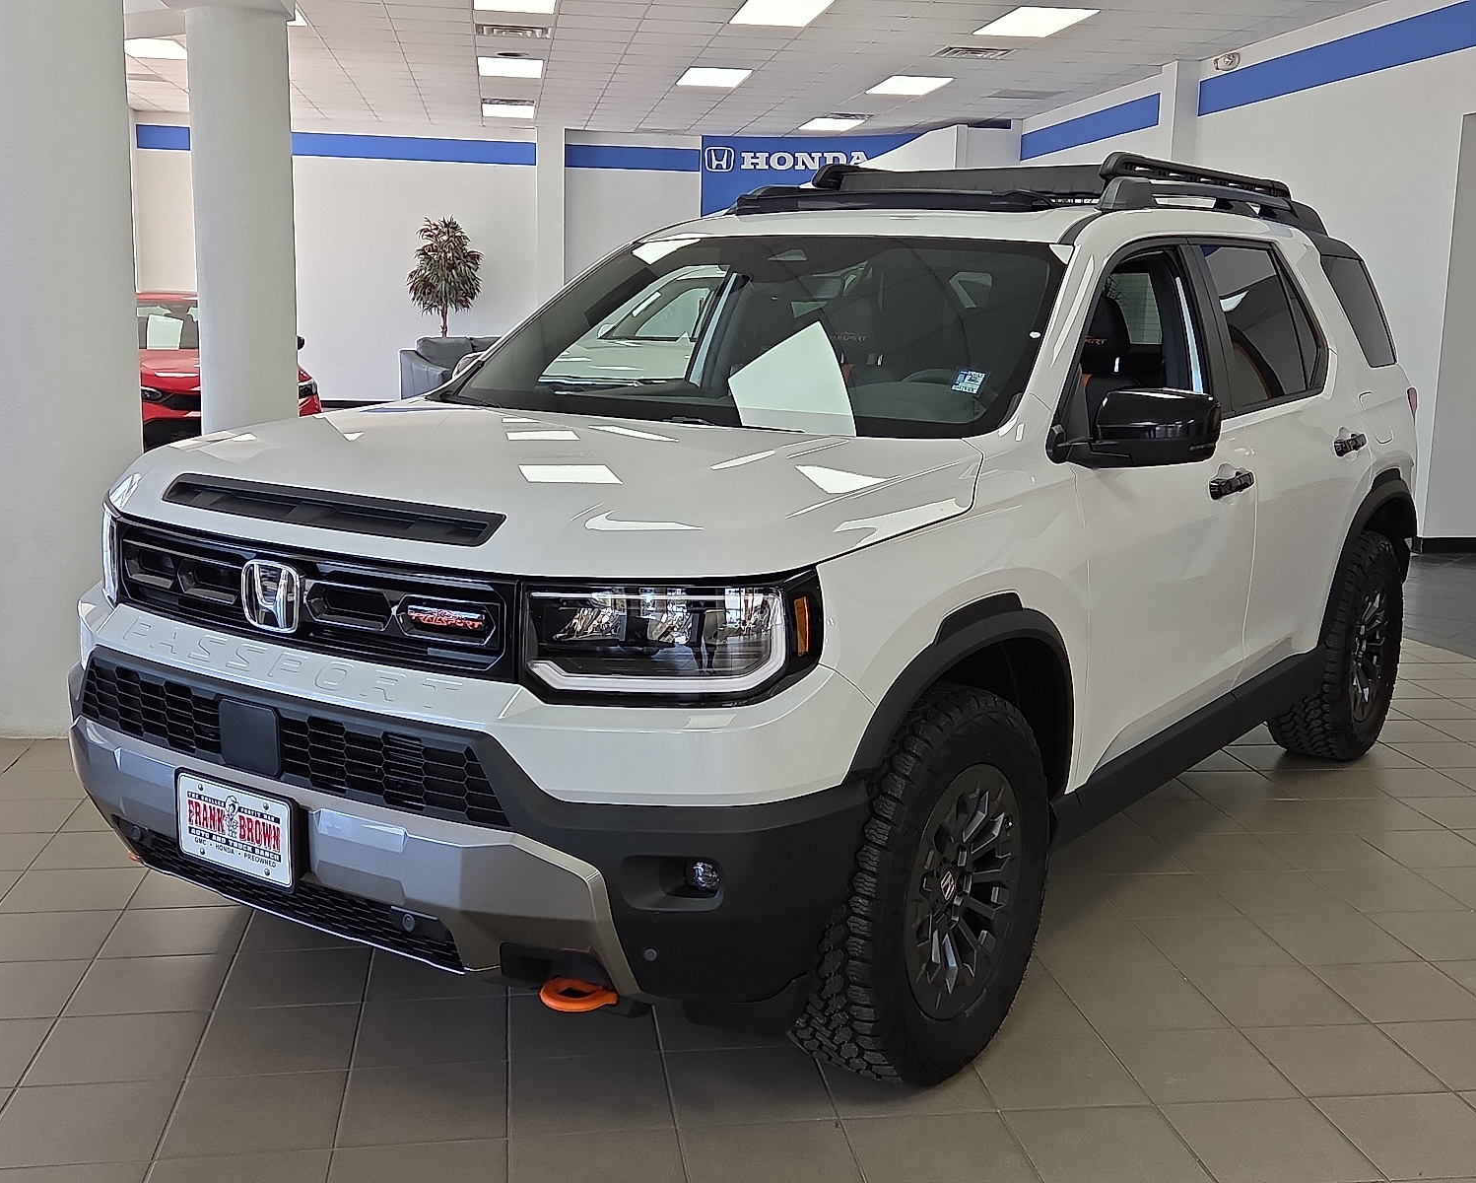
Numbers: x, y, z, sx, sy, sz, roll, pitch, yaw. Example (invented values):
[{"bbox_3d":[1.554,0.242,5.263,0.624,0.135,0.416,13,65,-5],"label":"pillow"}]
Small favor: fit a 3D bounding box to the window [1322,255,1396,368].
[{"bbox_3d":[2.088,-0.937,5.381,0.050,0.376,0.590,-14,-1,37],"label":"window"}]

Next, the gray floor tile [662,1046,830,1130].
[{"bbox_3d":[0.020,0.952,3.046,0.300,0.010,0.292,0,11,-8],"label":"gray floor tile"}]

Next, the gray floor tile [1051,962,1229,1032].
[{"bbox_3d":[0.879,0.898,3.482,0.300,0.010,0.296,0,11,-8],"label":"gray floor tile"}]

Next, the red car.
[{"bbox_3d":[-4.922,-1.887,13.756,1.820,1.415,4.640,-5,12,-29],"label":"red car"}]

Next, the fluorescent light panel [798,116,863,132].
[{"bbox_3d":[1.069,-5.423,18.451,0.600,0.060,1.200,0,11,-8],"label":"fluorescent light panel"}]

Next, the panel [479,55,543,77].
[{"bbox_3d":[-2.053,-4.752,14.436,0.580,0.060,1.190,0,11,-8],"label":"panel"}]

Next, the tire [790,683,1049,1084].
[{"bbox_3d":[0.333,0.549,3.120,0.280,0.780,0.780,9,13,35],"label":"tire"}]

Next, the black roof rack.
[{"bbox_3d":[1.044,-1.259,5.196,1.170,0.200,2.060,9,13,35],"label":"black roof rack"}]

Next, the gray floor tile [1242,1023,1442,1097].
[{"bbox_3d":[1.225,0.953,3.237,0.300,0.010,0.296,0,11,-8],"label":"gray floor tile"}]

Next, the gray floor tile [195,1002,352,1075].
[{"bbox_3d":[-0.924,0.905,3.208,0.300,0.010,0.300,0,11,-8],"label":"gray floor tile"}]

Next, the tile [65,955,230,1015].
[{"bbox_3d":[-1.270,0.855,3.455,0.300,0.010,0.296,0,11,-8],"label":"tile"}]

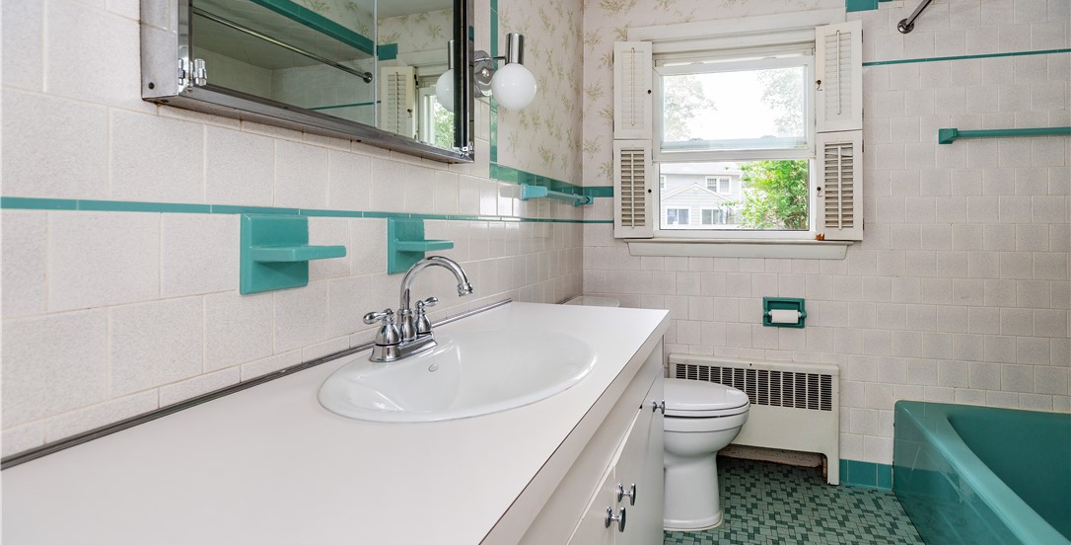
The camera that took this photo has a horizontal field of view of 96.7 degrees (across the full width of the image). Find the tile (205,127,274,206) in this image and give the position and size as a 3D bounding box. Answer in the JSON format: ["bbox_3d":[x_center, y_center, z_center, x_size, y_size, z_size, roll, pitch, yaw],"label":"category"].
[{"bbox_3d":[-0.443,-0.156,0.711,0.010,0.109,0.108,2,4,23],"label":"tile"}]

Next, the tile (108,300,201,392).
[{"bbox_3d":[-0.485,0.087,0.612,0.010,0.109,0.108,2,4,23],"label":"tile"}]

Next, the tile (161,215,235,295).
[{"bbox_3d":[-0.464,-0.029,0.662,0.010,0.109,0.108,2,4,23],"label":"tile"}]

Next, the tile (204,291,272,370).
[{"bbox_3d":[-0.448,0.083,0.721,0.010,0.111,0.109,1,3,22],"label":"tile"}]

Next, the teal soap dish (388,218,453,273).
[{"bbox_3d":[-0.244,-0.059,1.035,0.100,0.117,0.113,2,4,23],"label":"teal soap dish"}]

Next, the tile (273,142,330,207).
[{"bbox_3d":[-0.400,-0.165,0.811,0.010,0.109,0.108,2,4,23],"label":"tile"}]

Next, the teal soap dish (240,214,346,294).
[{"bbox_3d":[-0.374,-0.030,0.744,0.095,0.116,0.111,1,2,22],"label":"teal soap dish"}]

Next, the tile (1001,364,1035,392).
[{"bbox_3d":[1.874,0.414,1.854,0.108,0.109,0.010,1,4,17],"label":"tile"}]

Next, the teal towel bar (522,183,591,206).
[{"bbox_3d":[0.114,-0.307,1.941,0.077,0.054,0.656,1,3,22],"label":"teal towel bar"}]

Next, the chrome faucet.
[{"bbox_3d":[-0.188,0.059,0.836,0.165,0.175,0.200,2,4,23],"label":"chrome faucet"}]

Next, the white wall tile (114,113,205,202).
[{"bbox_3d":[-0.485,-0.147,0.612,0.010,0.109,0.108,2,4,23],"label":"white wall tile"}]

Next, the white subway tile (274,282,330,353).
[{"bbox_3d":[-0.405,0.073,0.823,0.010,0.111,0.109,1,3,22],"label":"white subway tile"}]

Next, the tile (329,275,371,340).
[{"bbox_3d":[-0.362,0.067,0.926,0.010,0.111,0.109,1,3,22],"label":"tile"}]

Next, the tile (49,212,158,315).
[{"bbox_3d":[-0.512,-0.017,0.570,0.010,0.111,0.109,1,3,22],"label":"tile"}]

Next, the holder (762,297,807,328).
[{"bbox_3d":[1.096,0.177,2.096,0.173,0.130,0.071,1,3,17],"label":"holder"}]

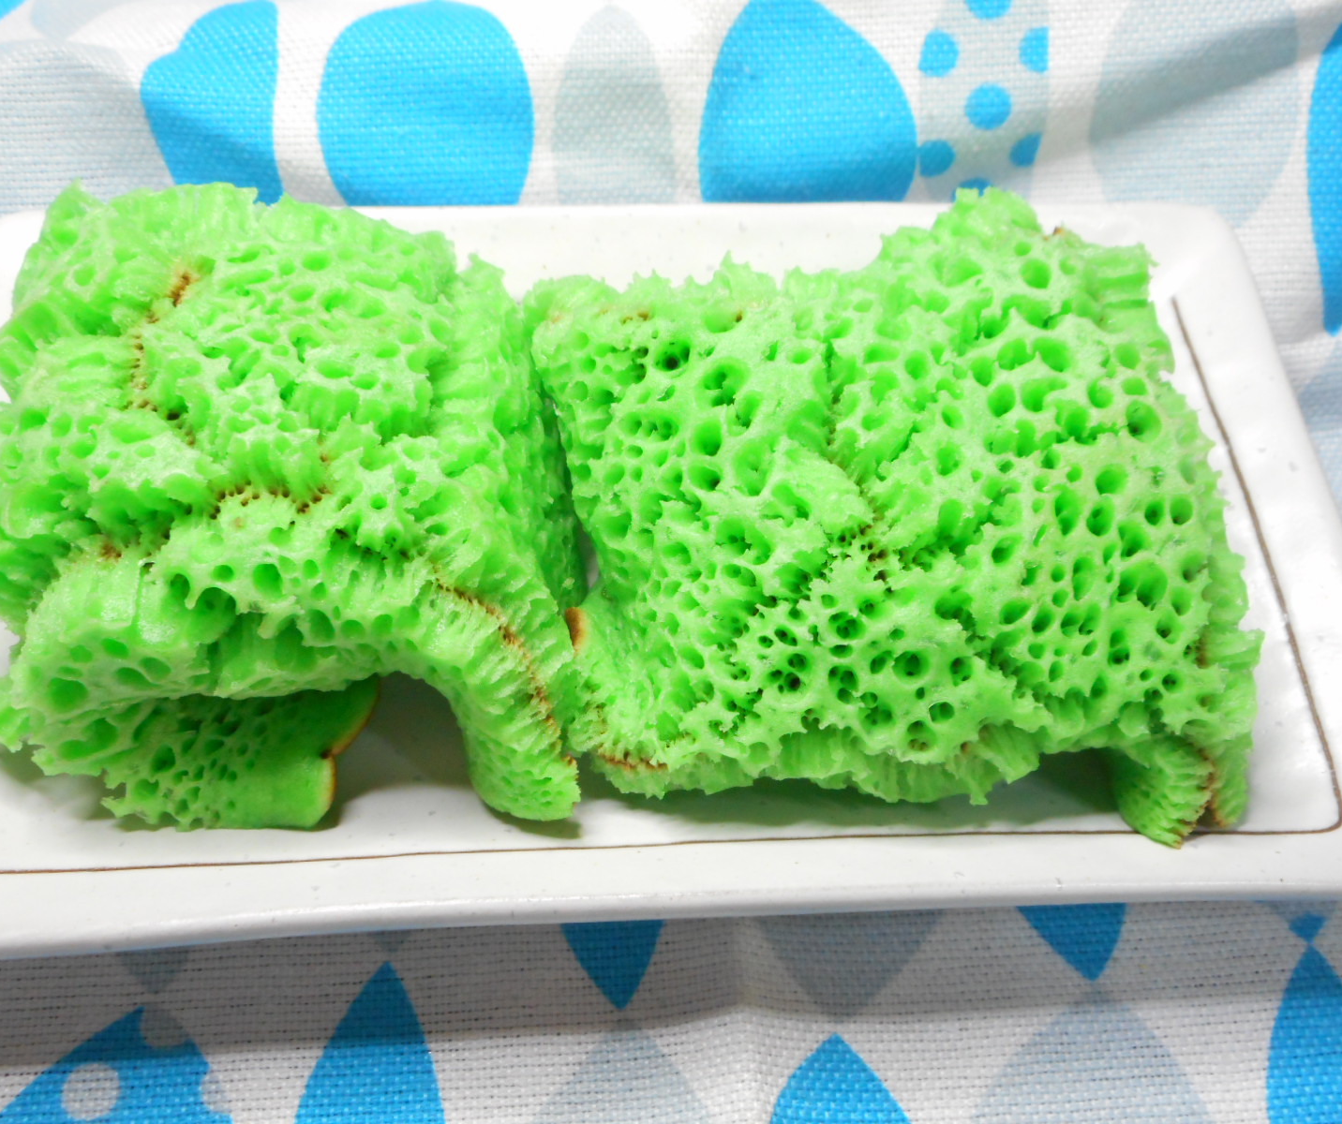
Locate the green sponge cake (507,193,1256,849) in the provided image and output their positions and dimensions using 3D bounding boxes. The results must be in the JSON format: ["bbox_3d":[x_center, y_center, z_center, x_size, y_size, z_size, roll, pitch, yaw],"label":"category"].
[{"bbox_3d":[0.027,-0.008,0.220,0.095,0.044,0.086,-2,57,-3],"label":"green sponge cake"}]

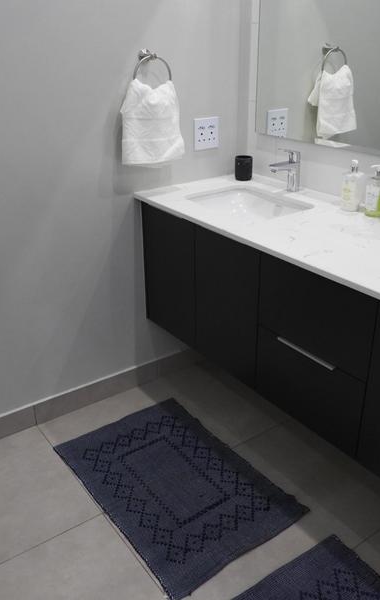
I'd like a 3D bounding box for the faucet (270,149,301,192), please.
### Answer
[{"bbox_3d":[0.378,-0.515,2.210,0.170,0.178,0.050,-17,30,-32],"label":"faucet"}]

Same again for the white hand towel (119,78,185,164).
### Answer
[{"bbox_3d":[-0.138,-0.676,2.120,0.272,0.315,0.085,-17,30,-32],"label":"white hand towel"}]

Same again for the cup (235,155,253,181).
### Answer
[{"bbox_3d":[0.238,-0.575,2.435,0.077,0.098,0.077,0,25,0],"label":"cup"}]

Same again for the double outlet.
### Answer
[{"bbox_3d":[0.071,-0.701,2.339,0.128,0.126,0.013,-17,30,-32],"label":"double outlet"}]

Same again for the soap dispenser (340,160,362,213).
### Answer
[{"bbox_3d":[0.596,-0.410,1.993,0.049,0.170,0.066,-17,30,-32],"label":"soap dispenser"}]

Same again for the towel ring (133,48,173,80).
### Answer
[{"bbox_3d":[-0.145,-0.835,2.069,0.168,0.185,0.066,-17,30,-32],"label":"towel ring"}]

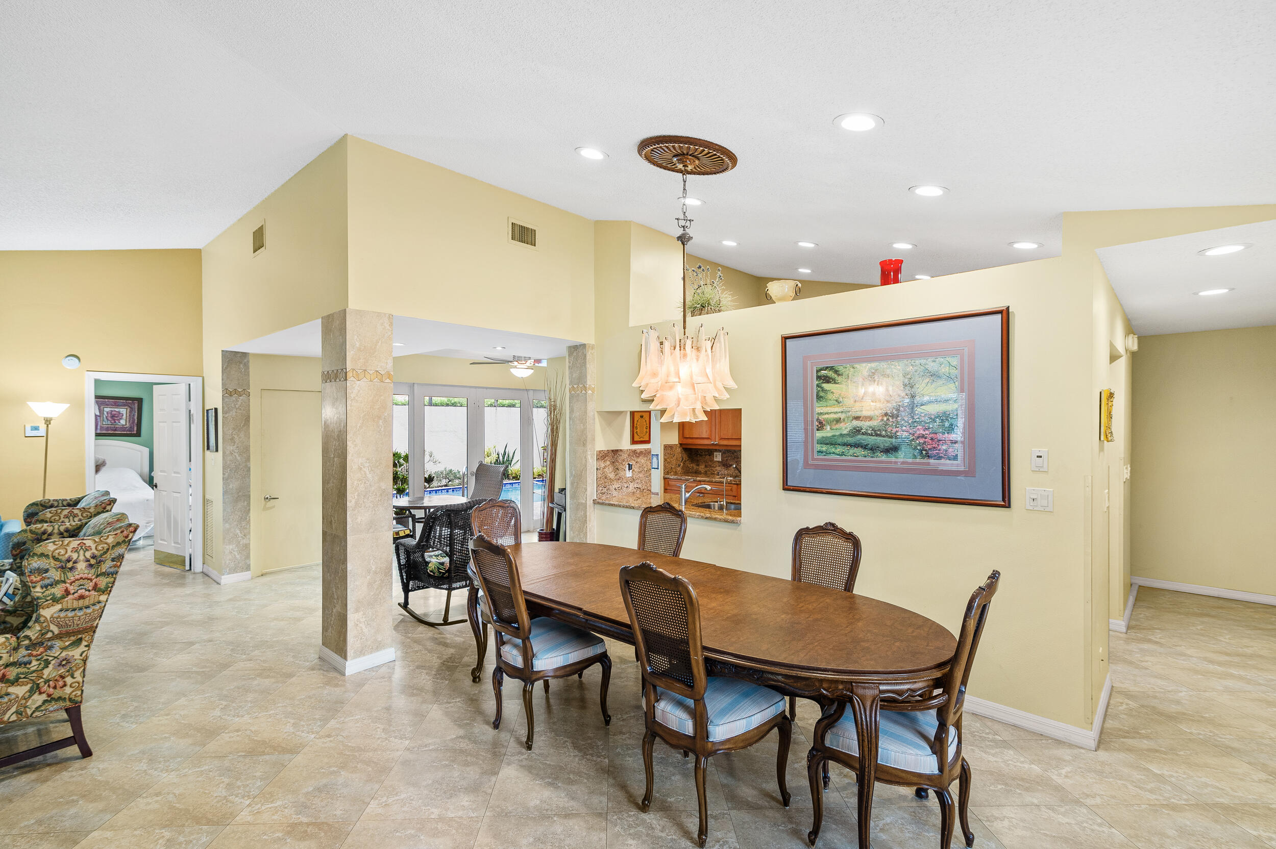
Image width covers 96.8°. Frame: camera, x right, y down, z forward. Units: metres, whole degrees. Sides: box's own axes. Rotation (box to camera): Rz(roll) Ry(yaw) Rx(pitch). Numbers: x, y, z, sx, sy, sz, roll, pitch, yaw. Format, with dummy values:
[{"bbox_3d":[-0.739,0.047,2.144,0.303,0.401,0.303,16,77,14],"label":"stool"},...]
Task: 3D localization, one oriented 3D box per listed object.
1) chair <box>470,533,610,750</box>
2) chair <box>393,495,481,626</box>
[{"bbox_3d":[-0.547,1.068,2.985,0.540,1.070,0.630,0,0,43],"label":"chair"},{"bbox_3d":[-1.506,1.106,4.820,0.900,1.000,0.680,0,0,25],"label":"chair"}]

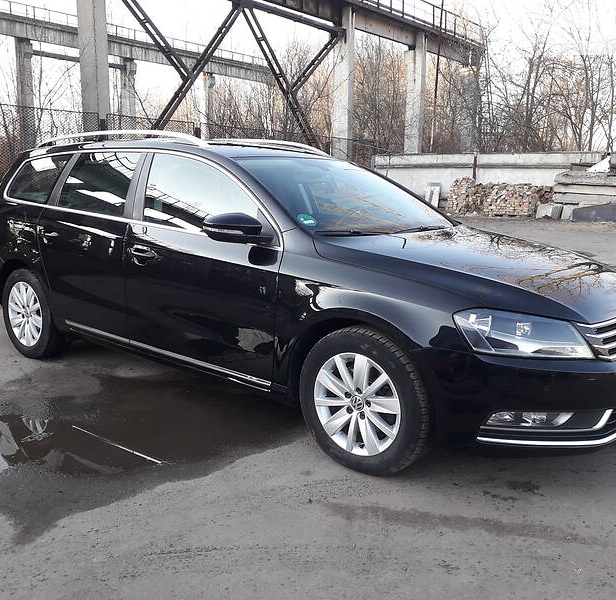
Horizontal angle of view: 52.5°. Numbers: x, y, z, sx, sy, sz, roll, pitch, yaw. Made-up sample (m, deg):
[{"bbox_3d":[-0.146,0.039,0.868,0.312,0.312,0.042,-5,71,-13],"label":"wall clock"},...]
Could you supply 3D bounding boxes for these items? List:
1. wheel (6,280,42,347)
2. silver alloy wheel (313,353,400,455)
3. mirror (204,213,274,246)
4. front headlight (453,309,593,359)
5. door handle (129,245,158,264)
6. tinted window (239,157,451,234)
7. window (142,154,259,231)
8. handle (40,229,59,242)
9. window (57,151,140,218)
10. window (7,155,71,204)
[{"bbox_3d":[-1.872,0.089,4.291,0.440,0.440,0.160,9,13,38],"label":"wheel"},{"bbox_3d":[0.243,0.422,2.627,0.440,0.440,0.160,9,14,39],"label":"silver alloy wheel"},{"bbox_3d":[-0.323,-0.319,2.761,0.260,0.145,0.220,9,13,38],"label":"mirror"},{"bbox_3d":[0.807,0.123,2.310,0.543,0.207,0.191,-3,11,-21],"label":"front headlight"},{"bbox_3d":[-0.867,-0.238,3.284,0.246,0.106,0.060,9,13,38],"label":"door handle"},{"bbox_3d":[0.255,-0.598,3.465,0.949,0.100,1.420,39,30,27],"label":"tinted window"},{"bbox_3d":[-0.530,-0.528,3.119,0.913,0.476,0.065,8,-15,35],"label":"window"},{"bbox_3d":[-1.593,-0.397,3.860,0.205,0.080,0.060,9,13,38],"label":"handle"},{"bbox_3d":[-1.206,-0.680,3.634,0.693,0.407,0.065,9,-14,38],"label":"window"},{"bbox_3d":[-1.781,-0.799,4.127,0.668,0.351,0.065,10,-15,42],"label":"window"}]

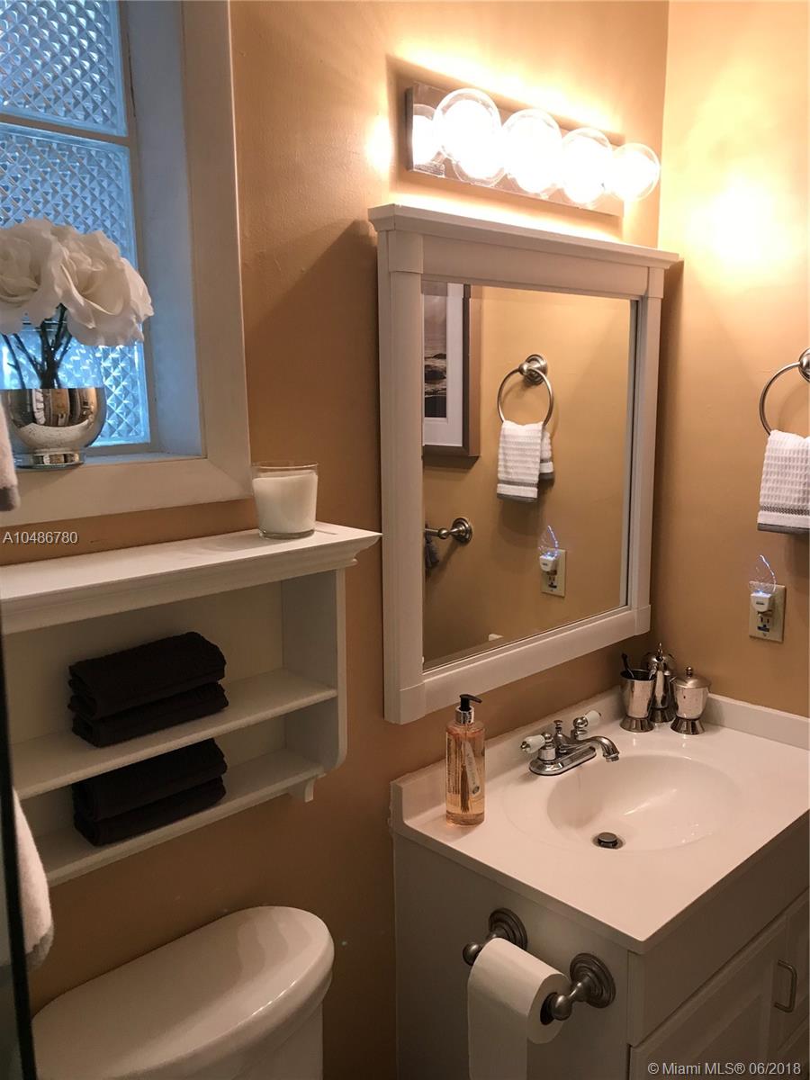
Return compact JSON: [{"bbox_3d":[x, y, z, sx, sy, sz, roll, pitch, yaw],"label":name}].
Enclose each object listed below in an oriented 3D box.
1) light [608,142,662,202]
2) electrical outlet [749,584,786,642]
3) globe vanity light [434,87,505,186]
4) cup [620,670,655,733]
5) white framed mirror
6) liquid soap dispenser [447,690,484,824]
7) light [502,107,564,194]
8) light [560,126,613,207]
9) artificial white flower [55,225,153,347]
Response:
[{"bbox_3d":[0.432,-0.691,1.643,0.101,0.101,0.106,-1,10,0],"label":"light"},{"bbox_3d":[0.739,0.148,1.784,0.010,0.115,0.071,-10,14,-43],"label":"electrical outlet"},{"bbox_3d":[0.095,-0.633,1.327,0.101,0.101,0.106,-1,10,0],"label":"globe vanity light"},{"bbox_3d":[0.501,0.347,1.877,0.075,0.114,0.075,-1,10,0],"label":"cup"},{"bbox_3d":[0.260,-0.146,1.625,0.800,0.804,0.057,-10,14,-43],"label":"white framed mirror"},{"bbox_3d":[0.102,0.369,1.484,0.068,0.217,0.067,-1,10,0],"label":"liquid soap dispenser"},{"bbox_3d":[0.210,-0.655,1.435,0.101,0.101,0.106,-1,10,0],"label":"light"},{"bbox_3d":[0.319,-0.674,1.537,0.101,0.101,0.106,-10,14,-43],"label":"light"},{"bbox_3d":[-0.358,-0.302,1.040,0.117,0.136,0.112,-3,10,-12],"label":"artificial white flower"}]

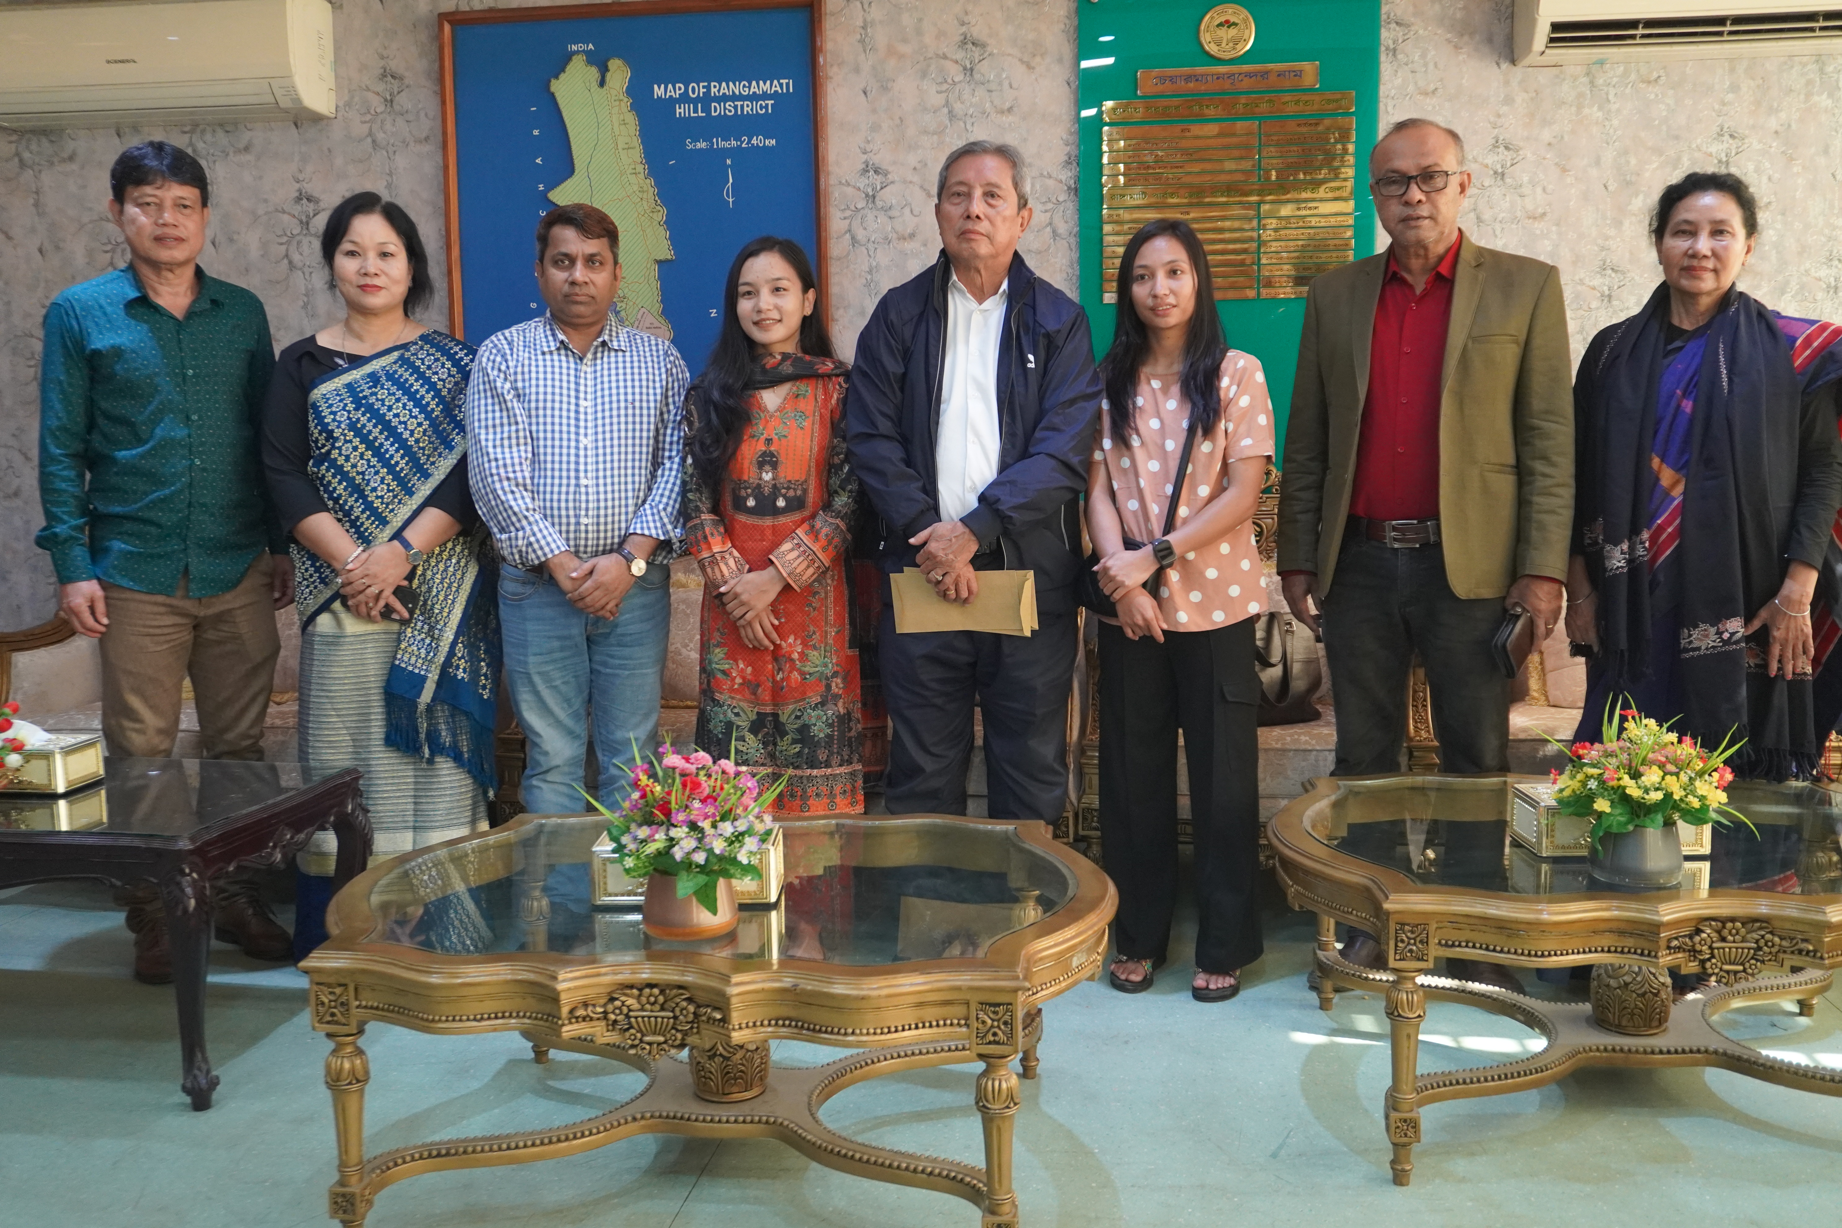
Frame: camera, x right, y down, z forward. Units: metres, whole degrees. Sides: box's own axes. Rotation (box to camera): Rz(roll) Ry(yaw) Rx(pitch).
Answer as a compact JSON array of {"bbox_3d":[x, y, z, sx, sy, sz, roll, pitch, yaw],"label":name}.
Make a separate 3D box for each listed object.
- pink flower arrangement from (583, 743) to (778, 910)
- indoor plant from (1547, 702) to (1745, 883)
[{"bbox_3d":[-0.333,0.285,2.204,0.269,0.228,0.245,0,7,6],"label":"pink flower arrangement"},{"bbox_3d":[1.096,0.260,2.393,0.286,0.263,0.250,0,7,6],"label":"indoor plant"}]

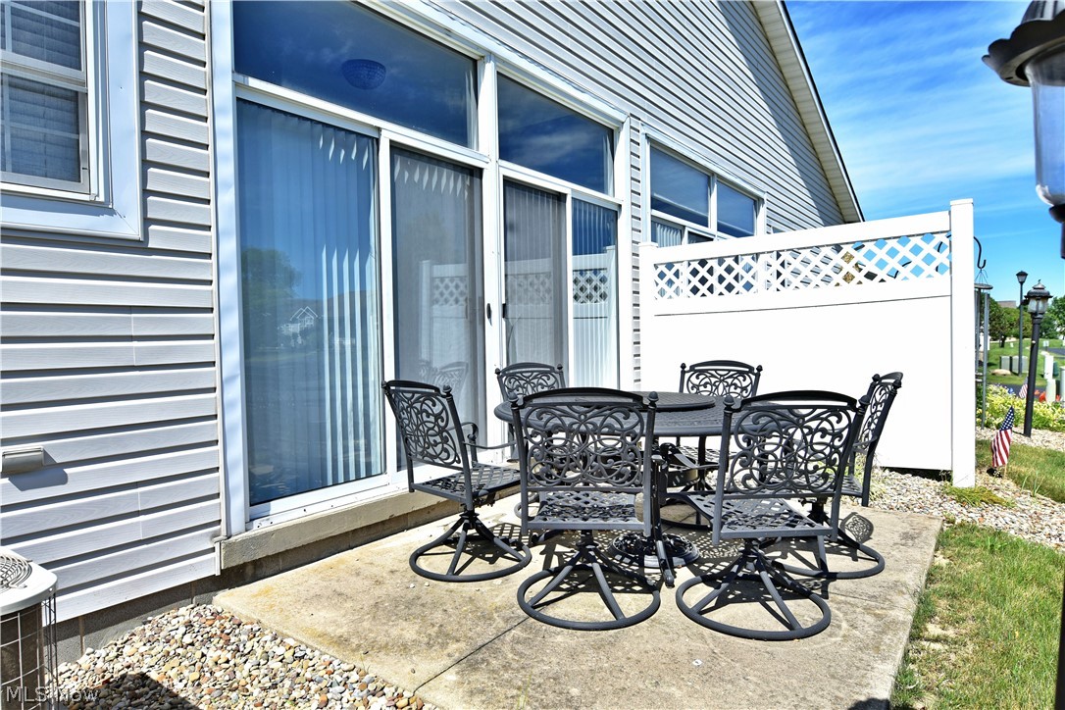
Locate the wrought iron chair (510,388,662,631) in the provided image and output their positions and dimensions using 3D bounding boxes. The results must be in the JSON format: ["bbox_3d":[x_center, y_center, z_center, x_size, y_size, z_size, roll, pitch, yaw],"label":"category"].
[{"bbox_3d":[0.223,0.564,2.576,0.610,0.920,0.640,-1,1,6],"label":"wrought iron chair"}]

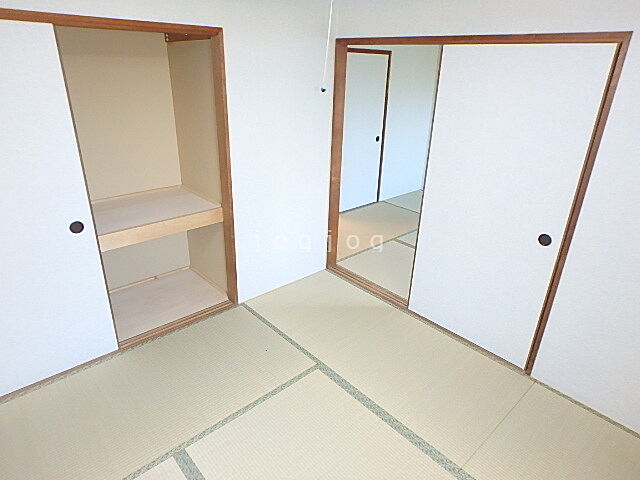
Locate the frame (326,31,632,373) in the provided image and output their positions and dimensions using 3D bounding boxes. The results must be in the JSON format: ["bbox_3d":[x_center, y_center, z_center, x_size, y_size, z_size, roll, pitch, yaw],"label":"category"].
[{"bbox_3d":[0.701,-0.301,2.537,0.090,1.810,1.710,-20,32,-39],"label":"frame"}]

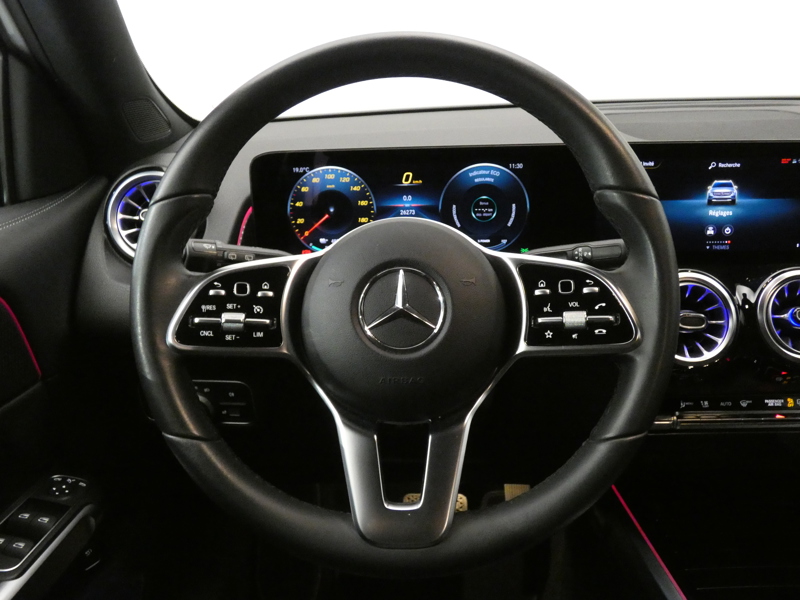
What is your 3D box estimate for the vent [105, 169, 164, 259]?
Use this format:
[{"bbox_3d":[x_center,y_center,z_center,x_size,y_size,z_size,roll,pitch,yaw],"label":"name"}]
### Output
[{"bbox_3d":[-0.225,-0.076,0.633,0.089,0.089,0.032,-2,-1,-7],"label":"vent"}]

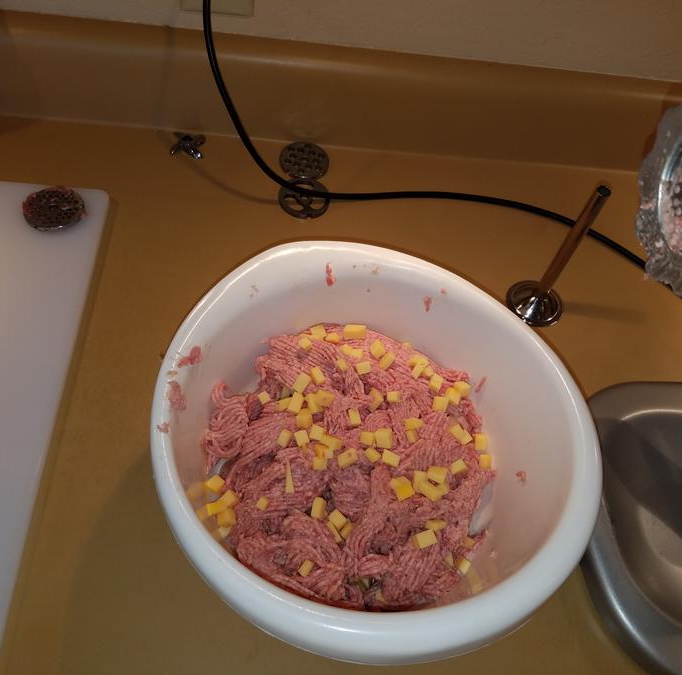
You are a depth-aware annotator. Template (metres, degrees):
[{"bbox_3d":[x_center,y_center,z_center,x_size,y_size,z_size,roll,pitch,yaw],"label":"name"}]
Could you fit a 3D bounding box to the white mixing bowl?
[{"bbox_3d":[0.019,0.089,0.530,0.302,0.147,0.318,2,60,-4],"label":"white mixing bowl"}]

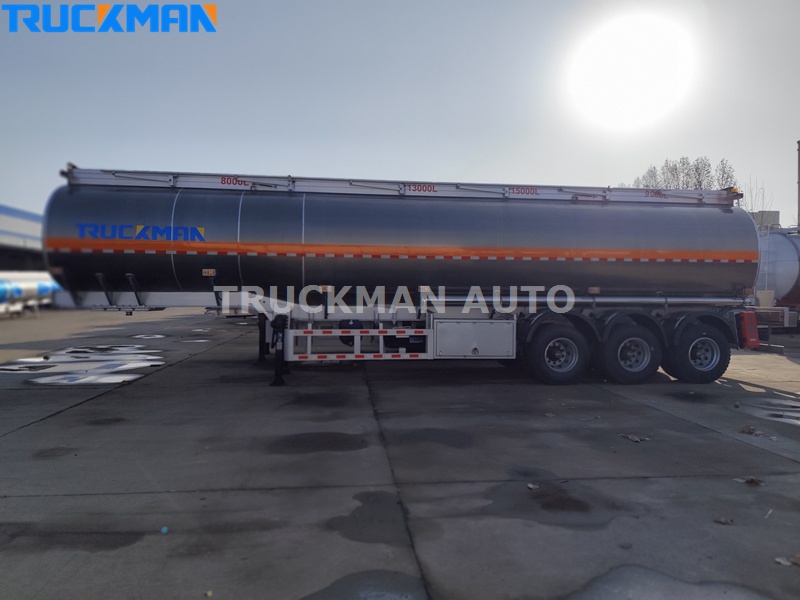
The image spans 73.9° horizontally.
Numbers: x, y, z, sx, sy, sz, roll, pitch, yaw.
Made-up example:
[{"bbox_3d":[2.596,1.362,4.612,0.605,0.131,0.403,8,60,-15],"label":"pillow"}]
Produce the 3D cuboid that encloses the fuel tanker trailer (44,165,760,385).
[{"bbox_3d":[0.374,-0.356,9.882,11.950,3.550,2.500,0,1,-8],"label":"fuel tanker trailer"}]

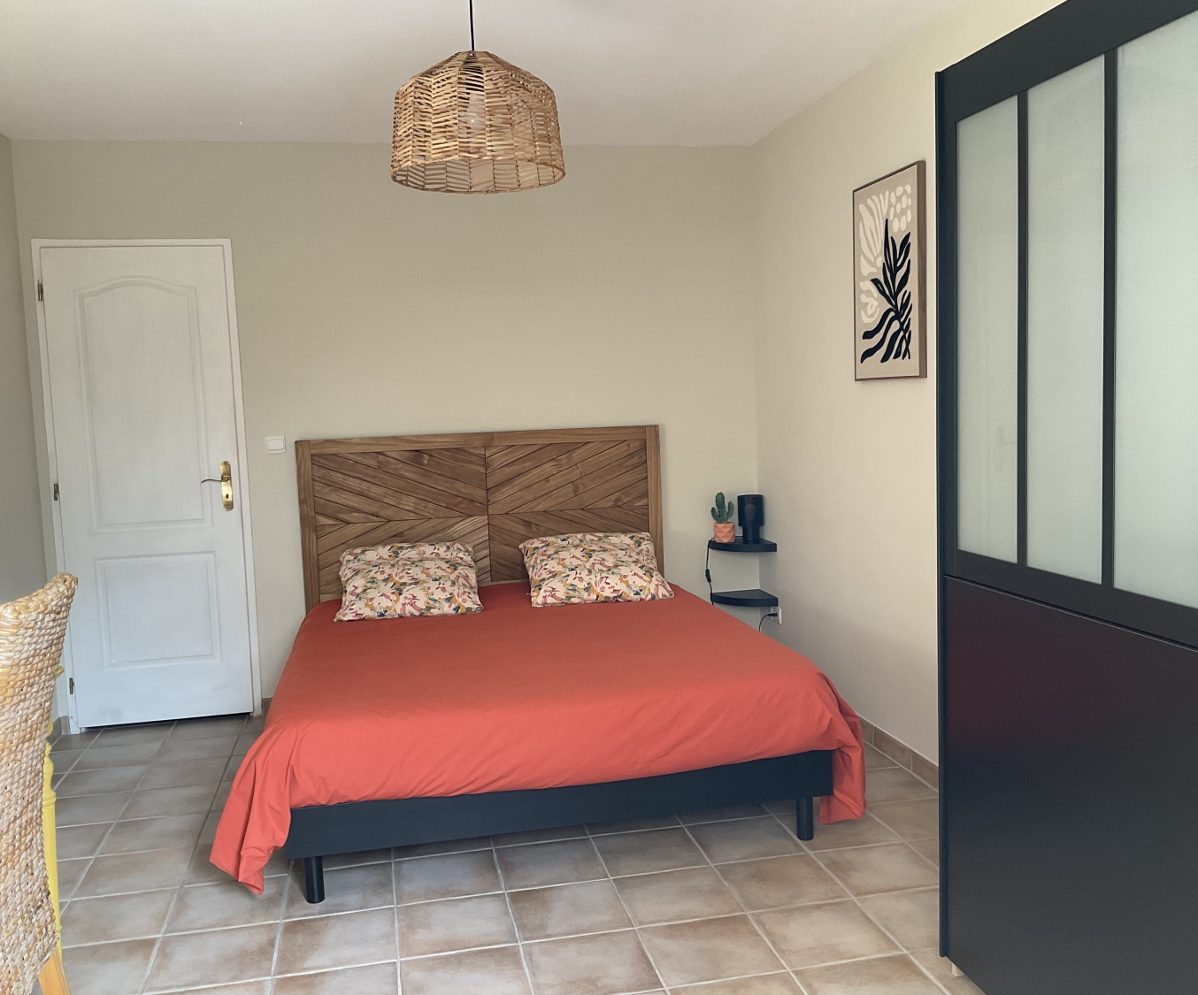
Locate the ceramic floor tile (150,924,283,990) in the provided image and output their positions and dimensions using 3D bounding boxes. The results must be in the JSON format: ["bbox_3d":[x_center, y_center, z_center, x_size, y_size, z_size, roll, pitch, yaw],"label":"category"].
[{"bbox_3d":[-0.968,1.165,2.811,0.297,0.010,0.297,-3,5,-12],"label":"ceramic floor tile"}]

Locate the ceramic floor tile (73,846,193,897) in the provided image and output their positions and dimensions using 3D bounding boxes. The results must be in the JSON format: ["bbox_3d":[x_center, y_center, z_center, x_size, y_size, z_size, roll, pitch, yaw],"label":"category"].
[{"bbox_3d":[-1.387,1.130,3.340,0.297,0.010,0.297,-3,5,-12],"label":"ceramic floor tile"}]

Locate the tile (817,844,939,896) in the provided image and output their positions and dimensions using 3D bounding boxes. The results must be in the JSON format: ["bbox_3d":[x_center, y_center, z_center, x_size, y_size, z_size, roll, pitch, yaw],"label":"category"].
[{"bbox_3d":[0.810,1.070,3.193,0.298,0.010,0.298,-3,6,-12],"label":"tile"}]

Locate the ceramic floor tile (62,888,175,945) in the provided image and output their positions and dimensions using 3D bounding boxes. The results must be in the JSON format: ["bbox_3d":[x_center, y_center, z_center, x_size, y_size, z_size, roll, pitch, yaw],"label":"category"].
[{"bbox_3d":[-1.335,1.165,3.066,0.296,0.012,0.296,-3,6,-12],"label":"ceramic floor tile"}]

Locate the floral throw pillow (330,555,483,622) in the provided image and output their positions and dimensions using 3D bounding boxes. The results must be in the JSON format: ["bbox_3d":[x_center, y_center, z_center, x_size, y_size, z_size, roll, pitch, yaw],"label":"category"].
[{"bbox_3d":[-0.785,0.365,4.607,0.572,0.128,0.486,-3,24,-12],"label":"floral throw pillow"}]

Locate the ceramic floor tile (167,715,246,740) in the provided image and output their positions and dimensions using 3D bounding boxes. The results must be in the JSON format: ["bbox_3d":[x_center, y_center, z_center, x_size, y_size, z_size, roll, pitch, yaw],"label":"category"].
[{"bbox_3d":[-1.696,1.004,4.812,0.297,0.010,0.297,-3,5,-12],"label":"ceramic floor tile"}]

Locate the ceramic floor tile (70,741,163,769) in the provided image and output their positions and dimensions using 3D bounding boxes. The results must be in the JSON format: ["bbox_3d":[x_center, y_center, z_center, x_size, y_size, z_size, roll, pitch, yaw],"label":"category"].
[{"bbox_3d":[-1.930,1.046,4.457,0.297,0.010,0.297,-3,5,-12],"label":"ceramic floor tile"}]

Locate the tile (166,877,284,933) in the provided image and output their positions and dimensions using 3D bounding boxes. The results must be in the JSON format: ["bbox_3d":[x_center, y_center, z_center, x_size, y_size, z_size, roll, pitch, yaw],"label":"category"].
[{"bbox_3d":[-1.030,1.139,3.106,0.297,0.010,0.297,-3,5,-12],"label":"tile"}]

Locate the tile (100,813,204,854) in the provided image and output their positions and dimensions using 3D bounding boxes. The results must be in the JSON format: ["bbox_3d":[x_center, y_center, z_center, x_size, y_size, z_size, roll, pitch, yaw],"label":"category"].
[{"bbox_3d":[-1.449,1.105,3.634,0.297,0.010,0.297,-3,5,-12],"label":"tile"}]

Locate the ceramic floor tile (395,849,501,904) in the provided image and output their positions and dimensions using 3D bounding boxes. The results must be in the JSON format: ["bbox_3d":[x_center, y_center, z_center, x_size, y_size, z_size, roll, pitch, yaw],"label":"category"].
[{"bbox_3d":[-0.442,1.114,3.248,0.296,0.012,0.296,-3,6,-12],"label":"ceramic floor tile"}]

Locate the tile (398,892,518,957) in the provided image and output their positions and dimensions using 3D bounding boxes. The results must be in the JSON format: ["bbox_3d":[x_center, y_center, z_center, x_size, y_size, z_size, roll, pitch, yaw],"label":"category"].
[{"bbox_3d":[-0.377,1.131,2.933,0.297,0.010,0.297,-3,5,-12],"label":"tile"}]

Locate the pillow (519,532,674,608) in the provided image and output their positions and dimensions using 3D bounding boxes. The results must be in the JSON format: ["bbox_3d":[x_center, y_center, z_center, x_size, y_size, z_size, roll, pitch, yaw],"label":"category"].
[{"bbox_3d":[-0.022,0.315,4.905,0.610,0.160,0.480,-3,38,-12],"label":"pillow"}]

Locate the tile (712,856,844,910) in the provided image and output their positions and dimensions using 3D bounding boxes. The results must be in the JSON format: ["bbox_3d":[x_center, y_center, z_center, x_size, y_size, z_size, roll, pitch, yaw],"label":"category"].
[{"bbox_3d":[0.513,1.087,3.132,0.298,0.010,0.298,-3,6,-12],"label":"tile"}]

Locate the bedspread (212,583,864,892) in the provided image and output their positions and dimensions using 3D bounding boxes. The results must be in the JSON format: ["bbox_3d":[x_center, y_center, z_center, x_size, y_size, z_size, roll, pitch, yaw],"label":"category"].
[{"bbox_3d":[-0.324,0.709,4.126,1.955,0.514,2.025,-3,6,-12],"label":"bedspread"}]

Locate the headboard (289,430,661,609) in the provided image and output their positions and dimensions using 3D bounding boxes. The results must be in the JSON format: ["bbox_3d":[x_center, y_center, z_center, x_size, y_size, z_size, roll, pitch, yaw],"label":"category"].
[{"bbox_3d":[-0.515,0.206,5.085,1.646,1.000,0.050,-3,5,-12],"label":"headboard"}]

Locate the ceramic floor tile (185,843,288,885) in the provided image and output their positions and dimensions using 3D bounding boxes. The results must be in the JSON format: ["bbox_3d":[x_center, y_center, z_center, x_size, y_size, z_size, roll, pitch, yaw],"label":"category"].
[{"bbox_3d":[-1.098,1.120,3.421,0.298,0.010,0.298,-3,6,-12],"label":"ceramic floor tile"}]

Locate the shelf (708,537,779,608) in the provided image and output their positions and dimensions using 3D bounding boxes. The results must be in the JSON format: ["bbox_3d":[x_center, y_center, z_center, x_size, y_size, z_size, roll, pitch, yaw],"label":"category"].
[{"bbox_3d":[0.684,0.356,5.269,0.246,0.298,0.252,-3,6,-12],"label":"shelf"}]

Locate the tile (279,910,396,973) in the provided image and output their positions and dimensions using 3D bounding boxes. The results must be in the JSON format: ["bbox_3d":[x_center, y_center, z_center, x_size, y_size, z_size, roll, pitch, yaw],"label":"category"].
[{"bbox_3d":[-0.677,1.157,2.891,0.296,0.012,0.296,-3,6,-12],"label":"tile"}]

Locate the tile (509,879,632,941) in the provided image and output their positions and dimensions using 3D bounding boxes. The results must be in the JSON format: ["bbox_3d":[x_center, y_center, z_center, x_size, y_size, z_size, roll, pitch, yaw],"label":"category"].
[{"bbox_3d":[-0.082,1.121,3.010,0.298,0.010,0.298,-3,6,-12],"label":"tile"}]

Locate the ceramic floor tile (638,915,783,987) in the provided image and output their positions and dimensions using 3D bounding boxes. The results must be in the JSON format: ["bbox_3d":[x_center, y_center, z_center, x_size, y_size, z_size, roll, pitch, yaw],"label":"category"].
[{"bbox_3d":[0.277,1.132,2.777,0.296,0.012,0.296,-3,6,-12],"label":"ceramic floor tile"}]

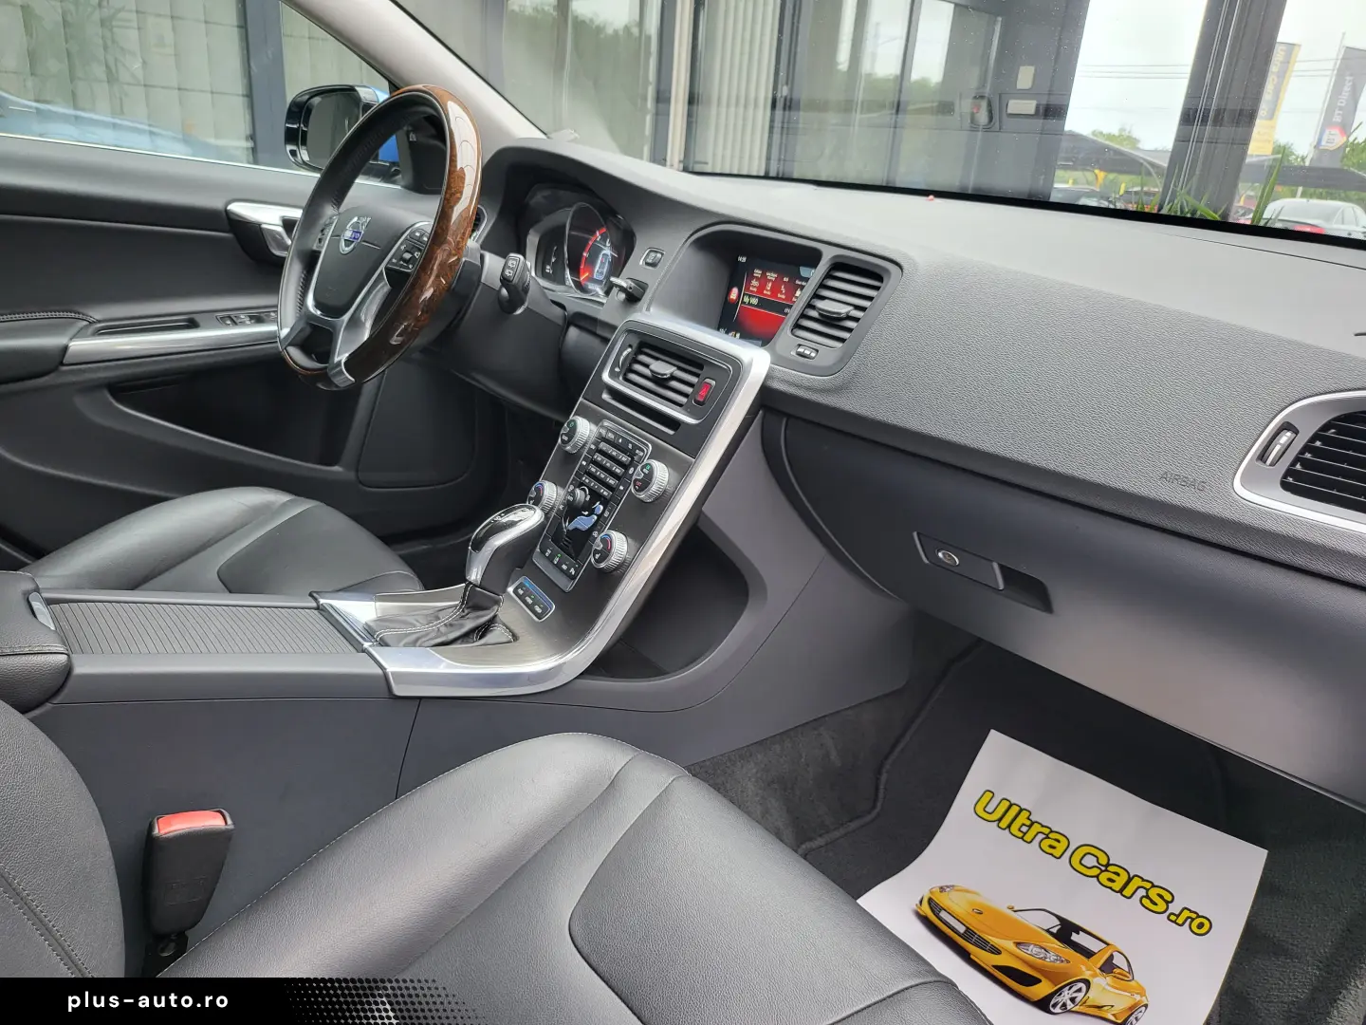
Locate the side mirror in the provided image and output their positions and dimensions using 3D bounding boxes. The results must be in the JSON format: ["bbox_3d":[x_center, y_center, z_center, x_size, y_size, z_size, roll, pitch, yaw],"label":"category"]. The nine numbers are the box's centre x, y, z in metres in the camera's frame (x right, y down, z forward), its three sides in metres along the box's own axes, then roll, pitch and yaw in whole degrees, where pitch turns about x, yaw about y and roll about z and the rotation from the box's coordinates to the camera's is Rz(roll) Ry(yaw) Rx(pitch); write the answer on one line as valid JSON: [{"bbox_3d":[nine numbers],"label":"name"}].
[{"bbox_3d":[-0.579,-0.638,1.594,0.225,0.150,0.120,17,23,33],"label":"side mirror"}]

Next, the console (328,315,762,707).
[{"bbox_3d":[-0.141,-0.024,0.932,0.410,0.315,0.238,-12,25,-39],"label":"console"}]

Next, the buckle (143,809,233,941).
[{"bbox_3d":[-0.343,0.251,0.654,0.052,0.092,0.029,7,12,-44],"label":"buckle"}]

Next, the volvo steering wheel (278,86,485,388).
[{"bbox_3d":[-0.355,-0.322,1.137,0.378,0.378,0.085,24,2,43],"label":"volvo steering wheel"}]

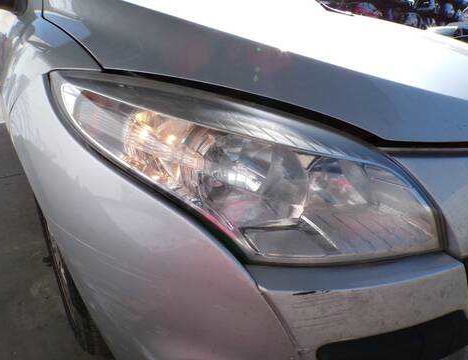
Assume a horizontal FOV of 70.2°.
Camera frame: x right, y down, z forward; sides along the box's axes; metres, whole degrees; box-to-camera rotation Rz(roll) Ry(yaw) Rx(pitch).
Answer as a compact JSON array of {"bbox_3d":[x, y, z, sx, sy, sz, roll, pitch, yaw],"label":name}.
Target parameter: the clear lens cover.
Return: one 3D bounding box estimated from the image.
[{"bbox_3d":[-0.037,-0.028,0.519,0.680,0.215,0.200,11,25,14],"label":"clear lens cover"}]

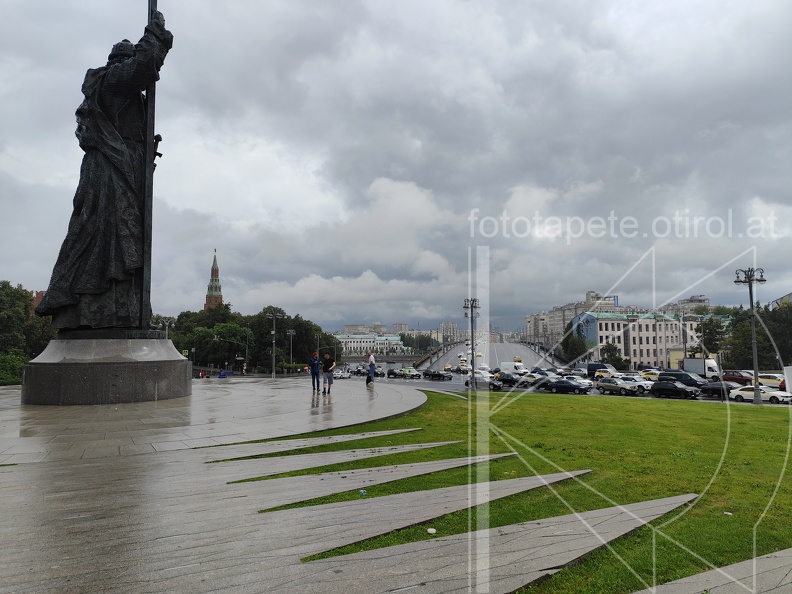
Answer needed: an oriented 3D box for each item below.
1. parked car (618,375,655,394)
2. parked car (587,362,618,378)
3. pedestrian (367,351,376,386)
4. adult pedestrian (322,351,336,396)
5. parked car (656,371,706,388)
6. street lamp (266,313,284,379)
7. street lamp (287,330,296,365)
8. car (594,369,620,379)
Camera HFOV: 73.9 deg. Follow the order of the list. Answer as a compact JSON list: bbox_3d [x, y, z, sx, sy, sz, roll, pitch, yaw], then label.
[{"bbox_3d":[25.944,9.511,57.603,1.900,1.700,4.600,3,-6,-31],"label":"parked car"},{"bbox_3d":[31.603,11.305,79.000,2.000,2.150,5.100,4,-6,-45],"label":"parked car"},{"bbox_3d":[-1.278,3.741,27.784,0.450,1.740,0.520,-1,-5,6],"label":"pedestrian"},{"bbox_3d":[-2.755,3.201,21.900,0.550,1.730,0.420,-3,-5,30],"label":"adult pedestrian"},{"bbox_3d":[33.329,9.738,61.000,1.950,1.950,4.950,4,-6,-44],"label":"parked car"},{"bbox_3d":[-17.332,6.914,75.687,2.500,9.520,0.900,0,-5,0],"label":"street lamp"},{"bbox_3d":[-22.726,11.527,114.436,2.000,8.900,1.500,0,-5,0],"label":"street lamp"},{"bbox_3d":[30.228,11.057,74.500,4.300,1.530,1.780,-5,-6,42],"label":"car"}]

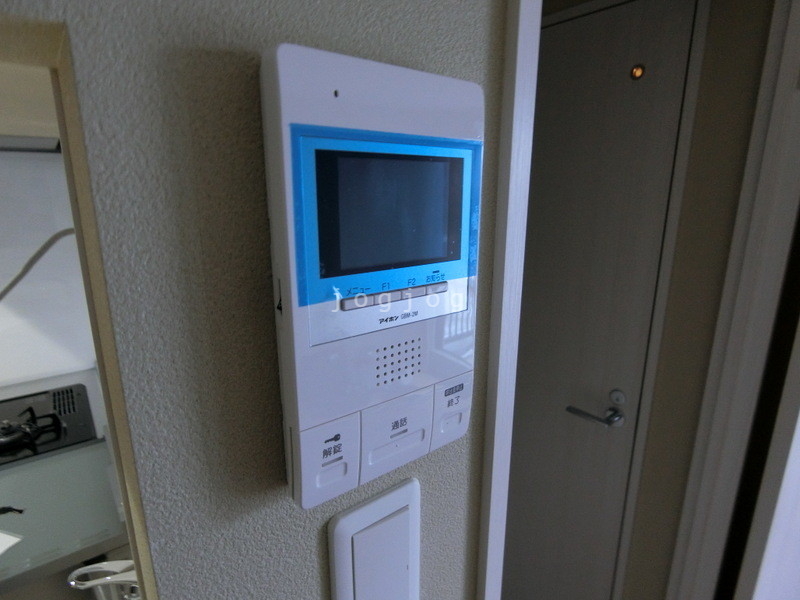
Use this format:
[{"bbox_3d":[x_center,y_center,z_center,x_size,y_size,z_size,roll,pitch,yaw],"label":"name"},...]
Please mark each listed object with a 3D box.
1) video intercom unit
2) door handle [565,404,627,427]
[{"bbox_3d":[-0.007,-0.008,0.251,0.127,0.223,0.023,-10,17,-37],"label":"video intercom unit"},{"bbox_3d":[0.528,0.302,1.184,0.064,0.052,0.132,-11,17,-37],"label":"door handle"}]

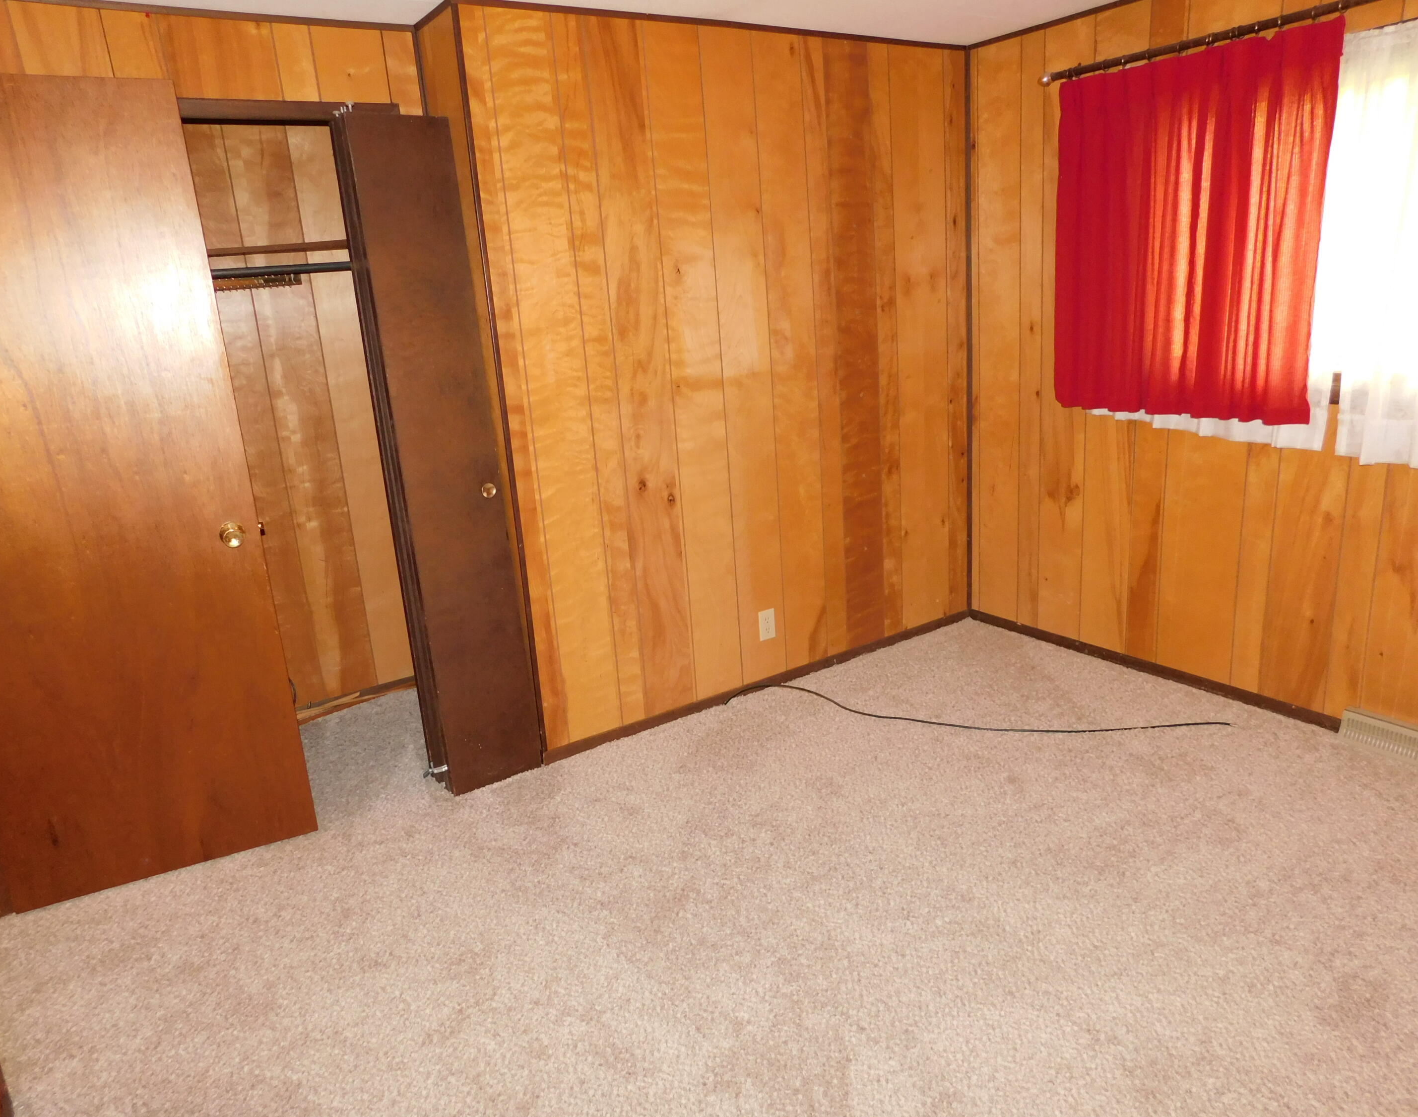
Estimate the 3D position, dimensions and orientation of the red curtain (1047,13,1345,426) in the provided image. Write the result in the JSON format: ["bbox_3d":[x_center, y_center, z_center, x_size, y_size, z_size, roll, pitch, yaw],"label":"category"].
[{"bbox_3d":[1.481,-1.004,3.134,0.090,1.088,0.909,-14,18,-31],"label":"red curtain"}]

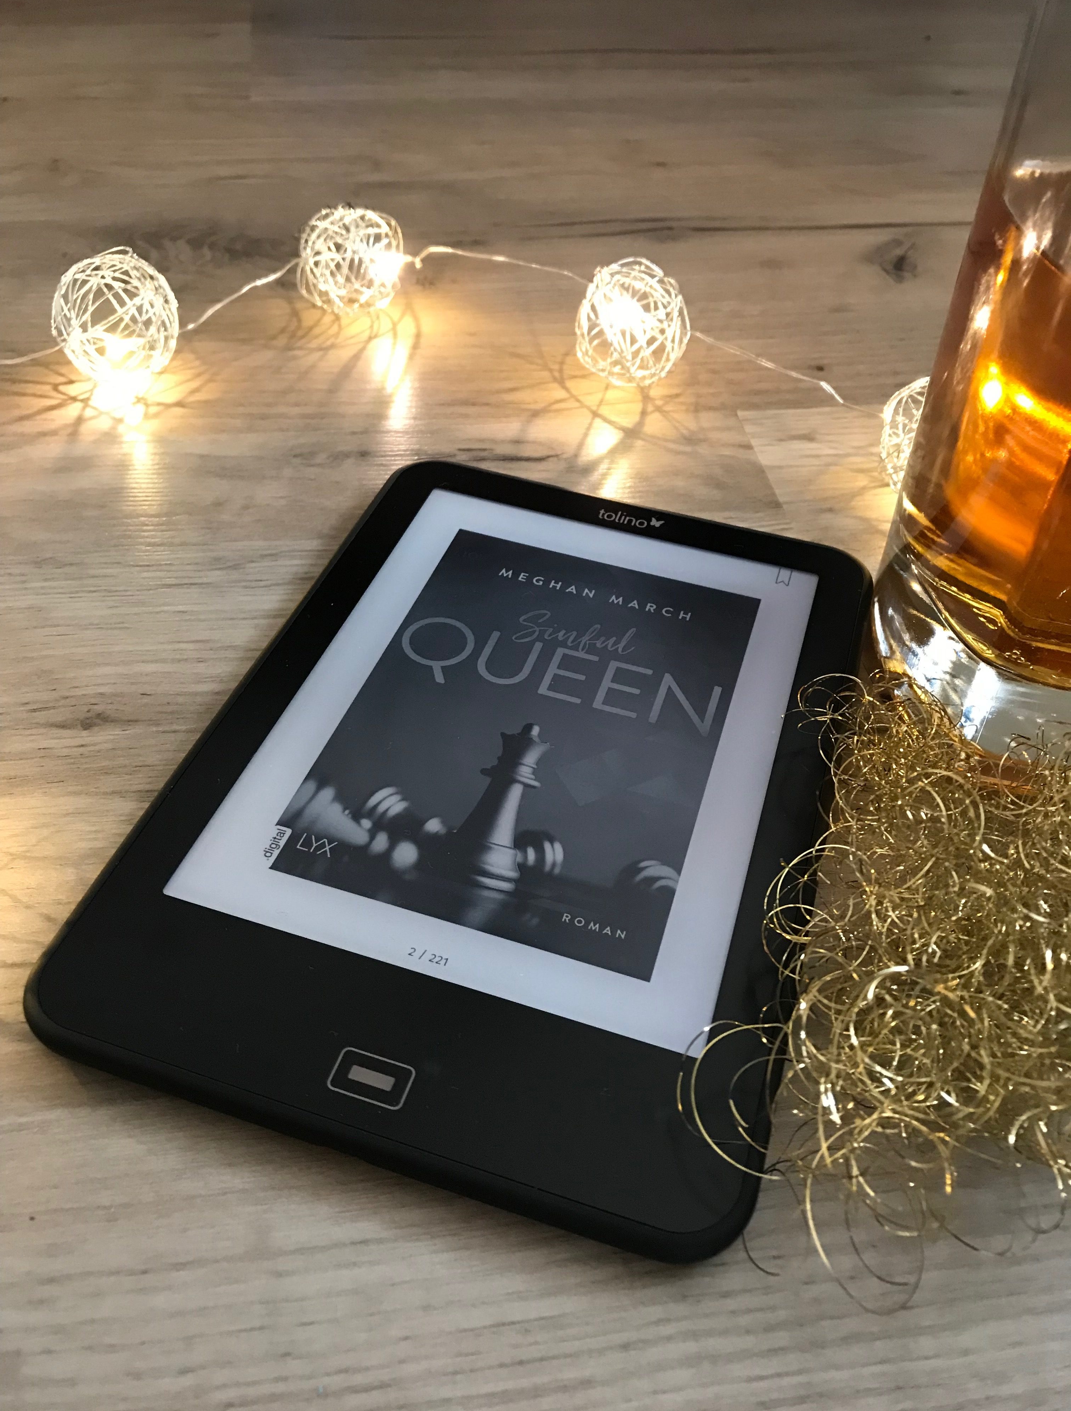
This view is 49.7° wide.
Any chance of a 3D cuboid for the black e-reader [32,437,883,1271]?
[{"bbox_3d":[-0.002,0.009,0.220,0.115,0.009,0.163,14,46,11],"label":"black e-reader"}]

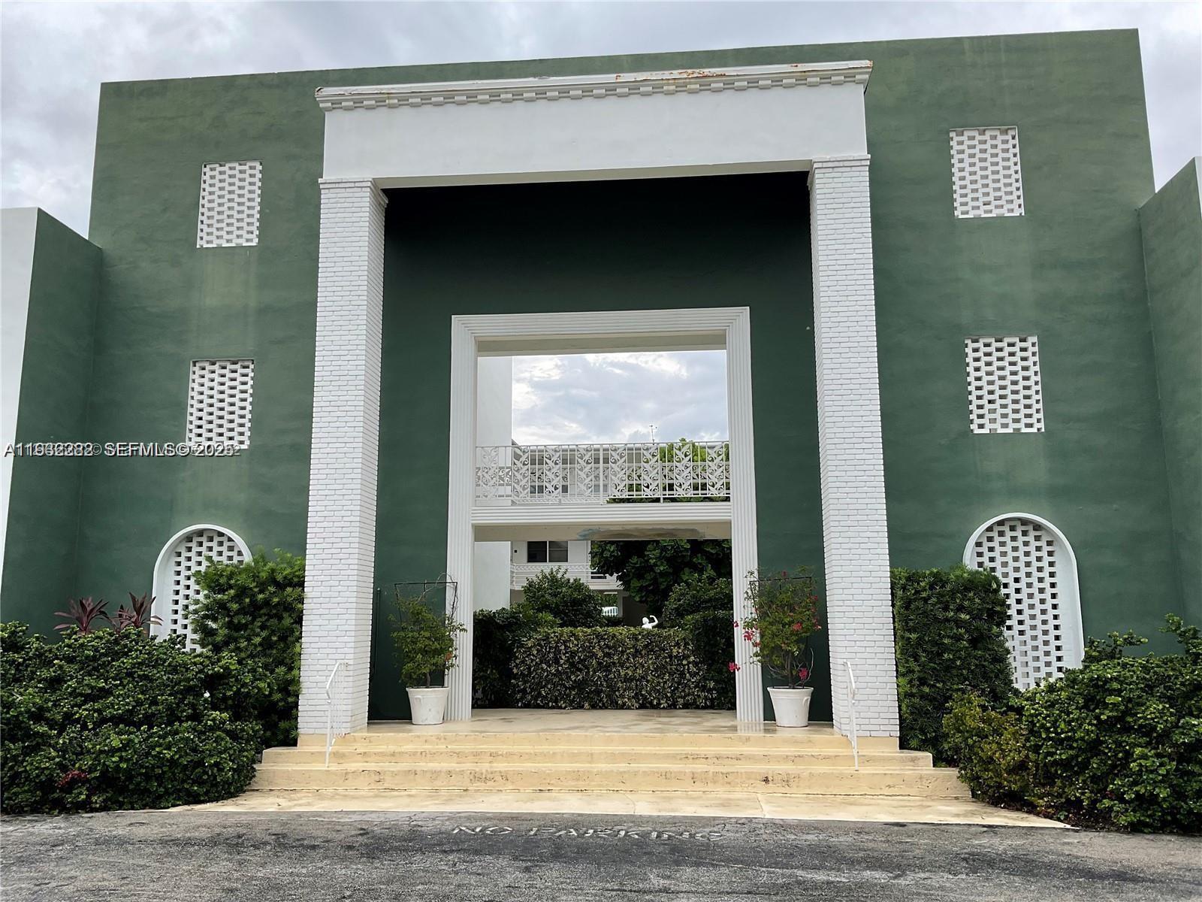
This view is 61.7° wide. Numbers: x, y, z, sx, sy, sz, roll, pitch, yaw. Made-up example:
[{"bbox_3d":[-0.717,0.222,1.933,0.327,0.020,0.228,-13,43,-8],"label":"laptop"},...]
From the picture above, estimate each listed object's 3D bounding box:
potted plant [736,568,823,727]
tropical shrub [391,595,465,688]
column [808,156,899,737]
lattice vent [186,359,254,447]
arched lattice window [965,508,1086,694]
[{"bbox_3d":[2.160,2.352,12.145,1.021,1.866,0.850,-1,-9,5],"label":"potted plant"},{"bbox_3d":[-2.215,2.438,12.901,0.968,1.171,0.734,-1,-10,5],"label":"tropical shrub"},{"bbox_3d":[2.968,-0.160,11.959,0.677,6.784,0.701,-1,-10,5],"label":"column"},{"bbox_3d":[-5.320,-0.652,14.138,0.905,1.266,0.120,-1,-10,5],"label":"lattice vent"},{"bbox_3d":[5.210,1.968,12.447,1.347,2.400,0.236,-1,-9,5],"label":"arched lattice window"}]

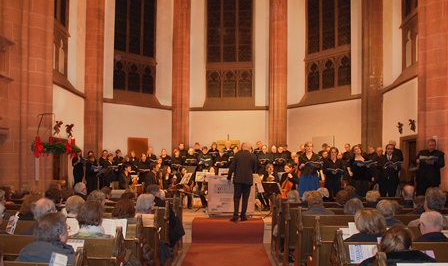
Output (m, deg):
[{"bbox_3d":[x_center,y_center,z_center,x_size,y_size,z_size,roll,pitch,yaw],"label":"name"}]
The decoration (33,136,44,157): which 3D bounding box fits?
[{"bbox_3d":[-4.304,0.325,8.408,0.280,0.500,0.260,0,-6,0],"label":"decoration"}]

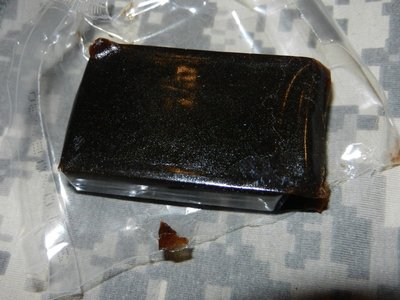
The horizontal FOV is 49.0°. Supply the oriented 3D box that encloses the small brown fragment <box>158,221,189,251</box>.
[{"bbox_3d":[-0.007,0.022,0.115,0.007,0.003,0.007,0,71,2],"label":"small brown fragment"}]

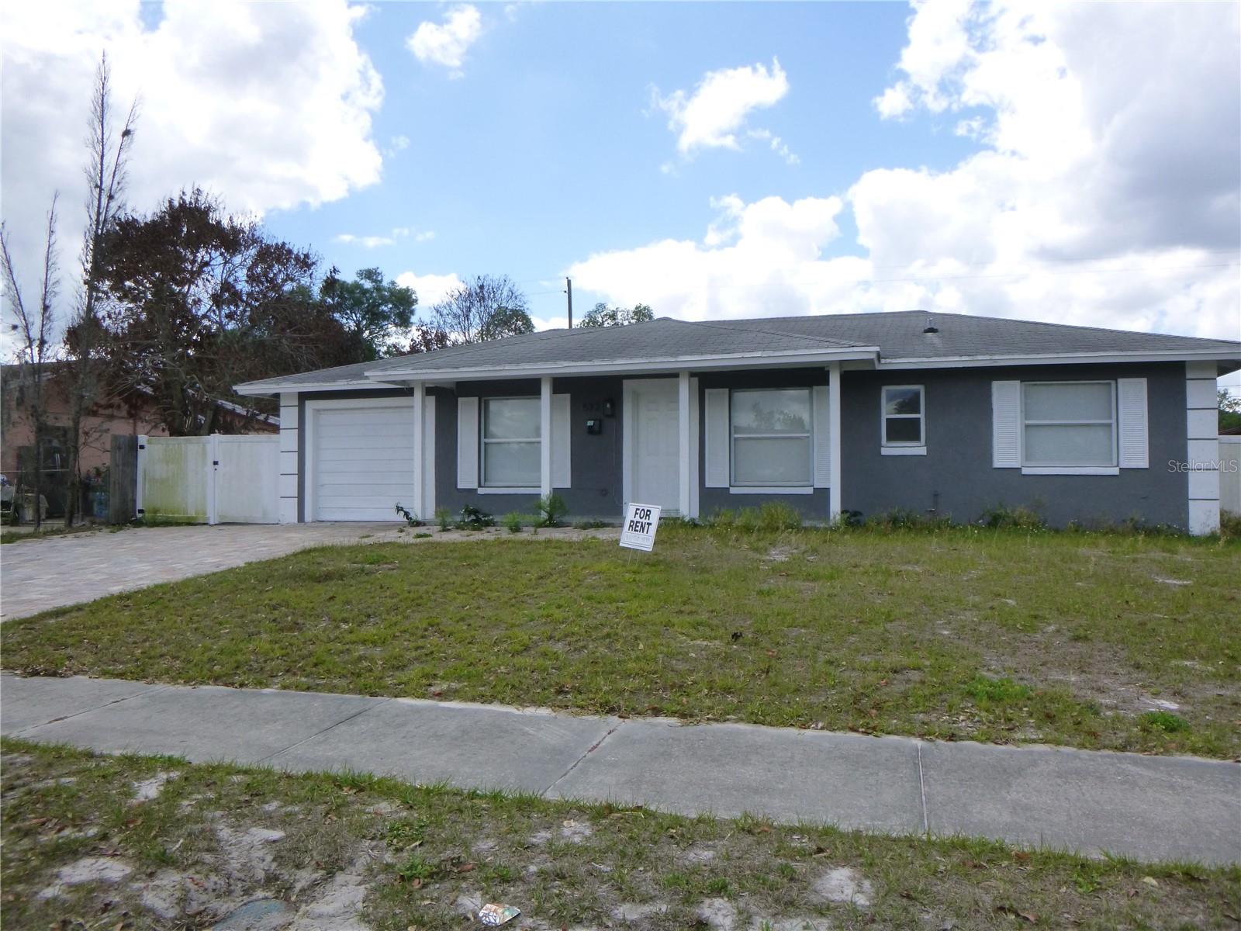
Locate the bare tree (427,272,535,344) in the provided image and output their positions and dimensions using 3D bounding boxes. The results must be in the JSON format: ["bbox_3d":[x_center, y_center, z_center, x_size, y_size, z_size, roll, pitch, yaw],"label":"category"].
[{"bbox_3d":[-5.550,-3.074,36.066,4.300,9.230,4.200,0,-1,0],"label":"bare tree"}]

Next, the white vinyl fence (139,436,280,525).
[{"bbox_3d":[-8.220,0.281,17.900,3.350,1.800,0.130,0,-1,17],"label":"white vinyl fence"}]

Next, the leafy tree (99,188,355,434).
[{"bbox_3d":[-10.334,-2.990,23.562,6.700,8.580,6.000,0,-1,0],"label":"leafy tree"}]

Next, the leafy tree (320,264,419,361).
[{"bbox_3d":[-9.228,-2.925,33.062,4.200,8.820,4.200,0,-1,0],"label":"leafy tree"}]

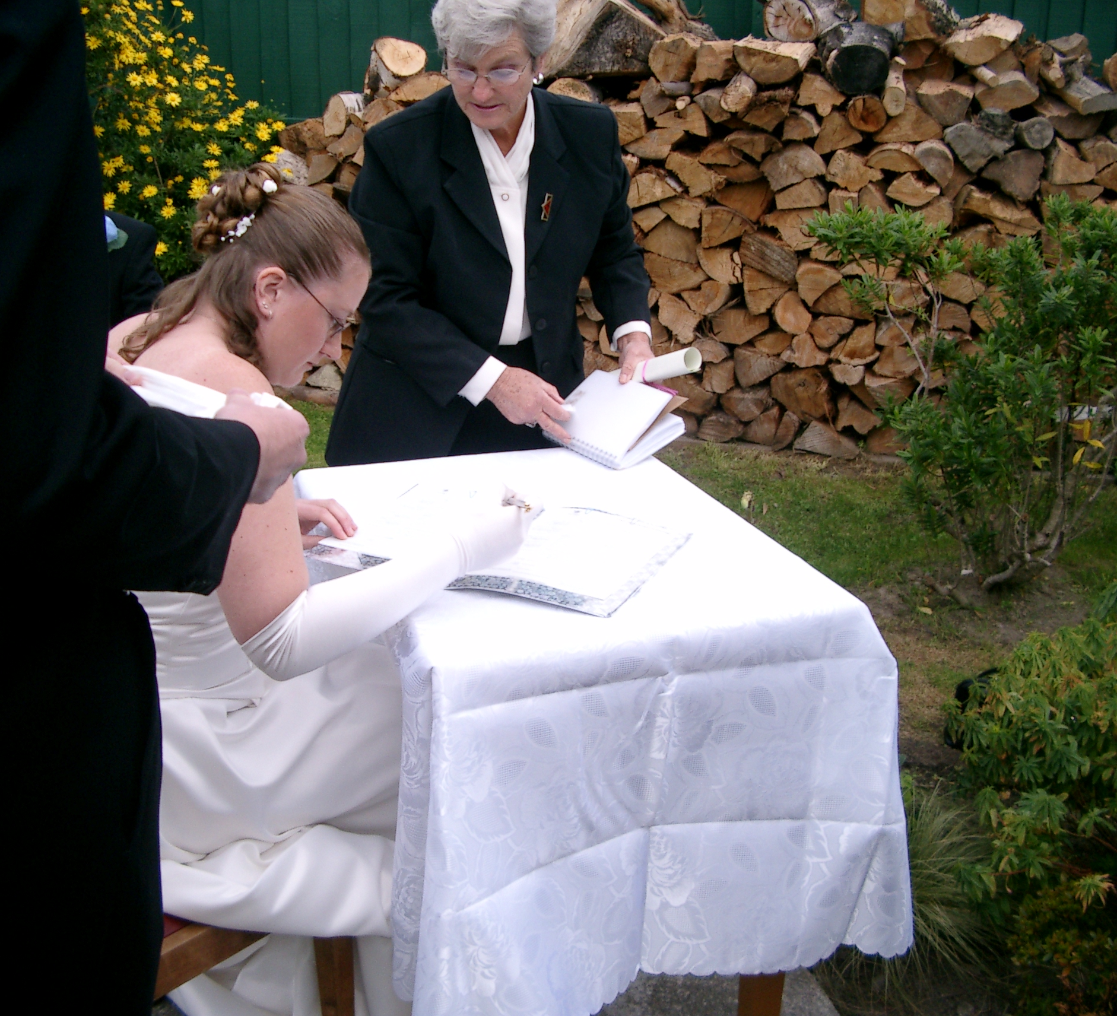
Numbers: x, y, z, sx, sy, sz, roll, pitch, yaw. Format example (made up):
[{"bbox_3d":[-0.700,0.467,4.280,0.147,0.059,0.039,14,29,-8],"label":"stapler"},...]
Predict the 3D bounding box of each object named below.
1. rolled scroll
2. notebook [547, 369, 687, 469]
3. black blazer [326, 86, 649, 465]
[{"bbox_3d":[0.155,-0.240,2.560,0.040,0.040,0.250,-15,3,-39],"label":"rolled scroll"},{"bbox_3d":[0.097,-0.151,2.540,0.155,0.075,0.205,-43,38,-13],"label":"notebook"},{"bbox_3d":[-0.130,-0.380,2.520,0.520,0.670,0.400,-3,19,-11],"label":"black blazer"}]

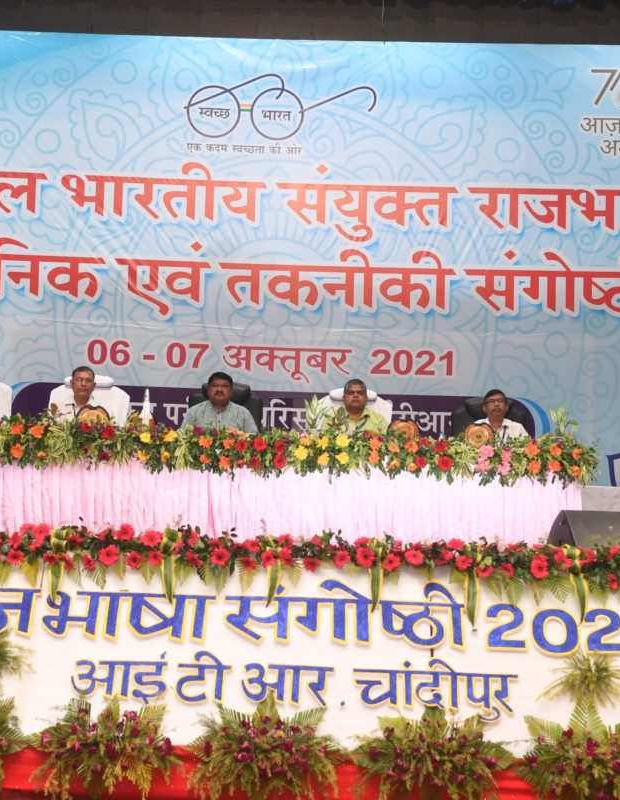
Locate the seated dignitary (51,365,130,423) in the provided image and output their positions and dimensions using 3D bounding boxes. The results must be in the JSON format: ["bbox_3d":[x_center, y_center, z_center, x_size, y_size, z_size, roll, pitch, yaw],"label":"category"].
[{"bbox_3d":[-1.683,0.402,9.610,0.560,1.340,0.780,2,-6,0],"label":"seated dignitary"}]

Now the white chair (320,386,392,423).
[{"bbox_3d":[0.332,0.504,9.756,0.660,1.250,0.720,2,-6,0],"label":"white chair"}]

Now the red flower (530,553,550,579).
[{"bbox_3d":[1.236,0.888,7.150,0.110,0.135,0.070,2,-6,0],"label":"red flower"}]

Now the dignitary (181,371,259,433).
[{"bbox_3d":[-0.680,0.434,9.610,0.560,1.330,0.780,2,-6,0],"label":"dignitary"}]

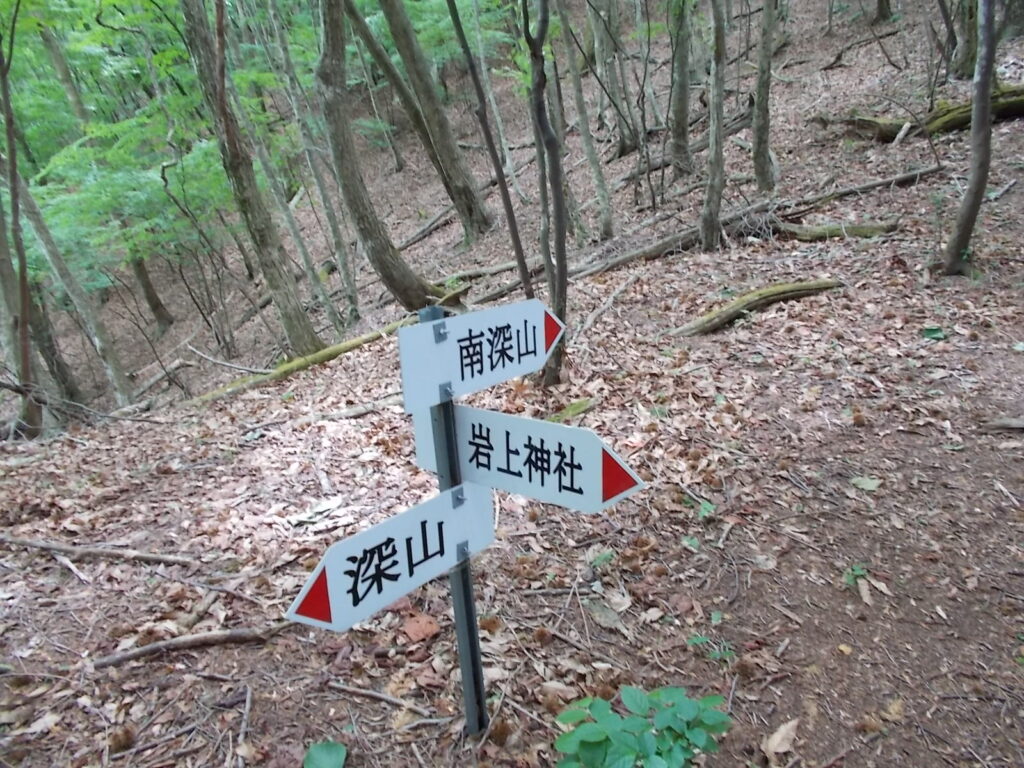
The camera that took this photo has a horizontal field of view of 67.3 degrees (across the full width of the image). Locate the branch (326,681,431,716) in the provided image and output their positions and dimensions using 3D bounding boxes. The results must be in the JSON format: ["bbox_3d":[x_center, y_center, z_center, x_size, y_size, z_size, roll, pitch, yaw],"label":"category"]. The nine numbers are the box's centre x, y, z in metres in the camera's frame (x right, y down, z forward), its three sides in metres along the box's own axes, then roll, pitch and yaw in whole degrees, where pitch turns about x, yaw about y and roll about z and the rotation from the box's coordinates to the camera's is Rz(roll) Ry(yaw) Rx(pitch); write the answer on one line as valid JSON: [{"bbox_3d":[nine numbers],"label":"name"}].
[{"bbox_3d":[-0.364,0.845,2.069,0.355,0.020,0.020,2,20,31],"label":"branch"}]

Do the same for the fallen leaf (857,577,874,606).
[{"bbox_3d":[1.051,0.618,2.285,0.032,0.018,0.144,0,13,12],"label":"fallen leaf"}]

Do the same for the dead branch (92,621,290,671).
[{"bbox_3d":[-0.903,0.741,2.176,0.516,0.040,0.075,-6,16,-15],"label":"dead branch"}]

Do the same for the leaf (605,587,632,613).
[{"bbox_3d":[0.320,0.652,2.336,0.070,0.025,0.098,-18,20,-27],"label":"leaf"}]

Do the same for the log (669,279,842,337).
[{"bbox_3d":[1.634,-0.510,5.034,1.452,0.130,0.190,-16,20,-24],"label":"log"}]

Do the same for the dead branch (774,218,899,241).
[{"bbox_3d":[2.719,-1.302,6.439,0.994,0.130,0.170,-1,16,3],"label":"dead branch"}]

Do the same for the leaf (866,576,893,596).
[{"bbox_3d":[1.057,0.583,2.215,0.025,0.015,0.100,-13,18,-13],"label":"leaf"}]

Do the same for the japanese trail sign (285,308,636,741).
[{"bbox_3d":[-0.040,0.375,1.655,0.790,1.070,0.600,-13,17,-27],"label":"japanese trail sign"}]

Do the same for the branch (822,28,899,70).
[{"bbox_3d":[4.964,-4.720,10.900,1.477,0.220,0.350,-29,26,-26],"label":"branch"}]

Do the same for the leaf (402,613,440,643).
[{"bbox_3d":[-0.274,0.740,2.341,0.105,0.028,0.115,-8,17,2],"label":"leaf"}]

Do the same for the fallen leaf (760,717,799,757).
[{"bbox_3d":[0.610,0.794,1.738,0.125,0.028,0.060,-22,22,-36],"label":"fallen leaf"}]

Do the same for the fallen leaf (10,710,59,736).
[{"bbox_3d":[-1.346,0.958,2.171,0.115,0.025,0.065,-18,20,-28],"label":"fallen leaf"}]

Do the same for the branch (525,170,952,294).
[{"bbox_3d":[2.100,-1.415,6.569,4.786,0.170,0.240,-18,21,-24],"label":"branch"}]

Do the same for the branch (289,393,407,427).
[{"bbox_3d":[-0.831,0.134,3.937,0.594,0.045,0.080,-14,19,-23],"label":"branch"}]

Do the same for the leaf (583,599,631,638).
[{"bbox_3d":[0.277,0.688,2.254,0.075,0.020,0.215,-17,19,-25],"label":"leaf"}]

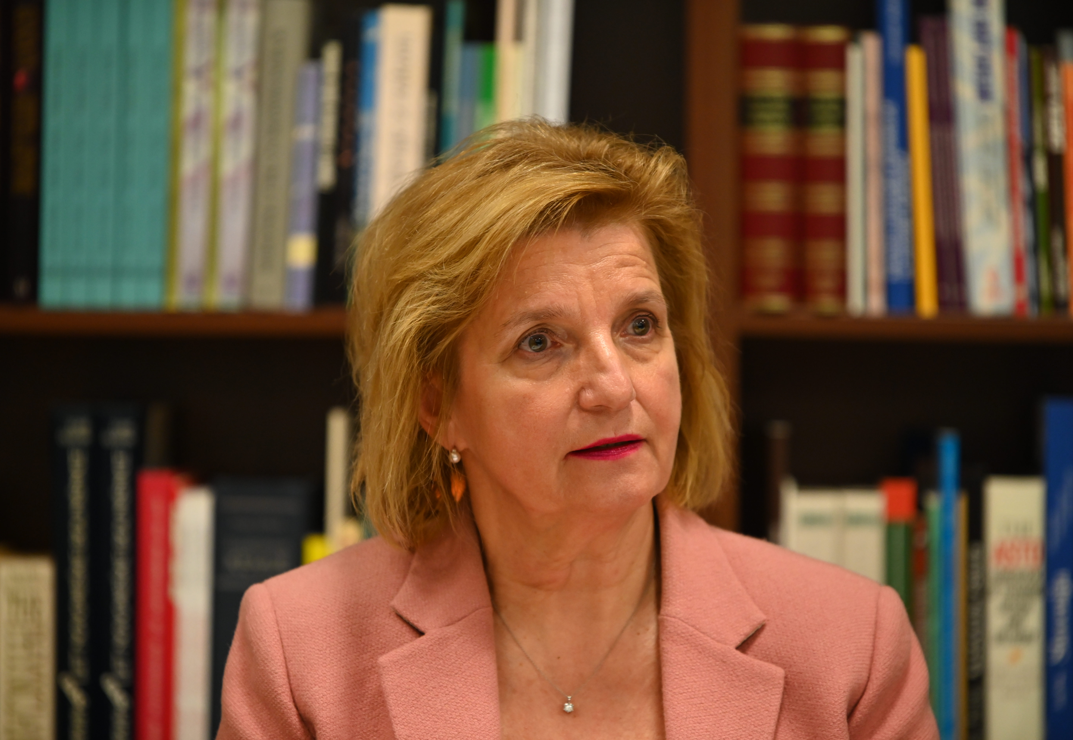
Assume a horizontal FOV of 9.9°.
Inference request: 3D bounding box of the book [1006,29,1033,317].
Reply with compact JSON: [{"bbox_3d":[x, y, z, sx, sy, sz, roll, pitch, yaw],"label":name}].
[{"bbox_3d":[0.392,-0.163,5.090,0.013,0.234,0.155,-3,2,0],"label":"book"}]

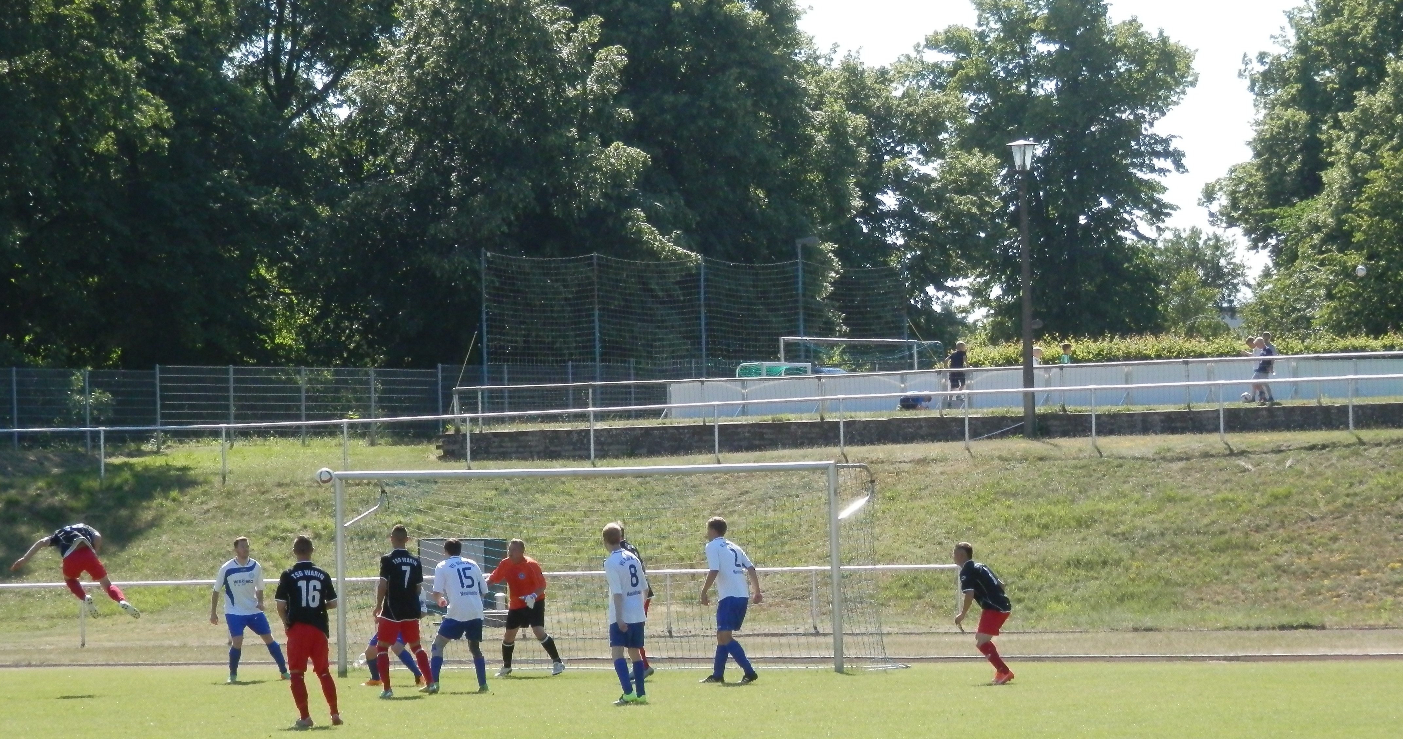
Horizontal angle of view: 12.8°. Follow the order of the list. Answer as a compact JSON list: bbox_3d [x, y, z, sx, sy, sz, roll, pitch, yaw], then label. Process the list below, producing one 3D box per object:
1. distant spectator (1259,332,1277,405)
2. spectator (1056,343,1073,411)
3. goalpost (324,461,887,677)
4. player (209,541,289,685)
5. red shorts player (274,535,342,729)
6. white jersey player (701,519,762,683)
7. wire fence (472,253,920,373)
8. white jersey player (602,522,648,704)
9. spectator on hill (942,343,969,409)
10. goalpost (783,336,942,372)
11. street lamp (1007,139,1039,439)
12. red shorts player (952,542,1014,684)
[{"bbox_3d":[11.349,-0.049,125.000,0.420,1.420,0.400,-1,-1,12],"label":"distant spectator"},{"bbox_3d":[7.707,0.156,132.000,0.300,1.420,0.400,-2,-1,15],"label":"spectator"},{"bbox_3d":[-1.054,2.501,77.932,7.560,2.560,1.650,-2,-2,33],"label":"goalpost"},{"bbox_3d":[-5.433,2.881,75.000,0.880,1.750,0.480,-1,-1,-9],"label":"player"},{"bbox_3d":[-3.780,2.505,59.800,0.640,1.820,0.450,-1,-1,3],"label":"red shorts player"},{"bbox_3d":[0.337,2.583,69.700,0.620,1.840,0.570,-2,-2,40],"label":"white jersey player"},{"bbox_3d":[0.133,-0.565,149.206,0.150,4.200,17.657,-2,-1,35],"label":"wire fence"},{"bbox_3d":[-0.767,2.477,63.300,0.500,1.820,0.400,0,-2,-38],"label":"white jersey player"},{"bbox_3d":[5.247,0.107,128.500,0.420,1.380,0.500,0,-2,-41],"label":"spectator on hill"},{"bbox_3d":[4.855,0.376,177.734,1.500,2.550,7.530,-2,-2,32],"label":"goalpost"},{"bbox_3d":[5.936,-1.461,114.000,0.580,5.450,0.580,-1,-1,0],"label":"street lamp"},{"bbox_3d":[3.043,2.624,67.300,0.620,1.530,0.540,-2,-1,30],"label":"red shorts player"}]

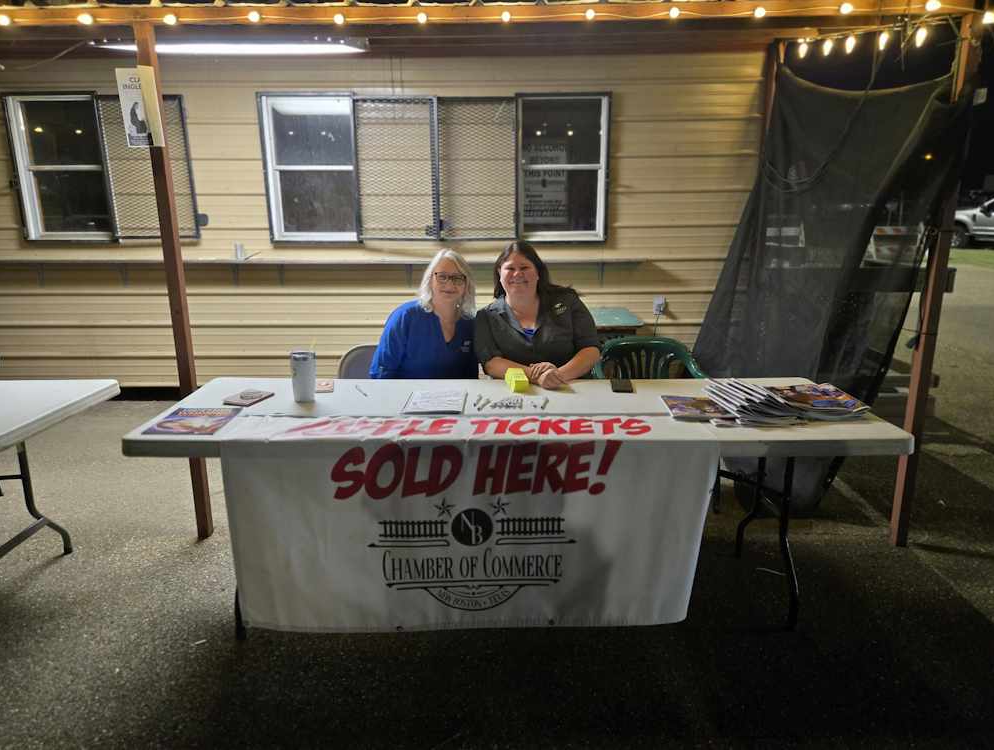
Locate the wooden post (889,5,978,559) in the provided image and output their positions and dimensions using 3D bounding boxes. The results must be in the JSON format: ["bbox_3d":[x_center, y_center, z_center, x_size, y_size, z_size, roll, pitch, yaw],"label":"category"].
[{"bbox_3d":[1.756,-0.282,2.683,0.055,2.117,0.055,-1,14,0],"label":"wooden post"}]

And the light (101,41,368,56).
[{"bbox_3d":[-1.246,-1.538,3.130,1.280,0.070,0.150,0,14,2],"label":"light"}]

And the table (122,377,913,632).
[{"bbox_3d":[0.070,0.471,2.473,2.440,0.754,0.755,0,14,-1],"label":"table"}]

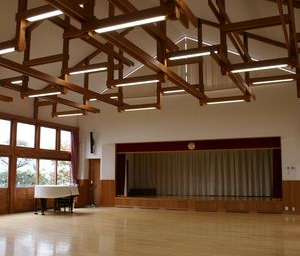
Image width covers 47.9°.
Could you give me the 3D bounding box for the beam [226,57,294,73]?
[{"bbox_3d":[2.327,-1.340,7.247,1.450,0.155,0.130,-3,-8,23],"label":"beam"}]

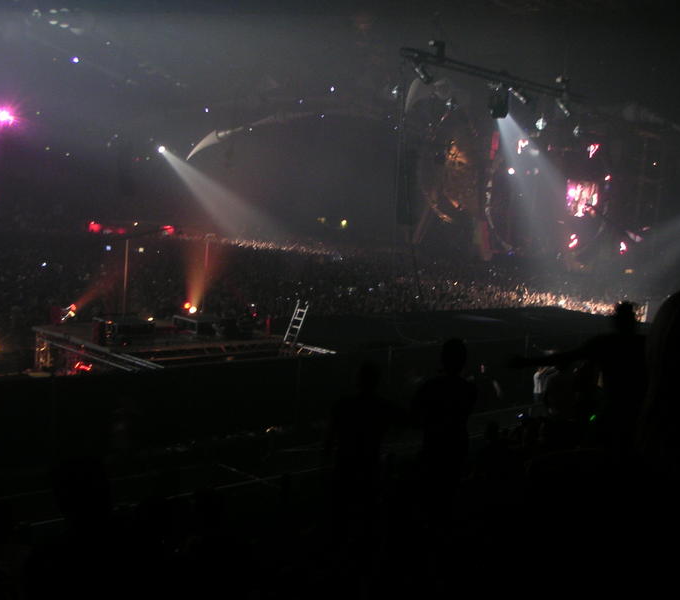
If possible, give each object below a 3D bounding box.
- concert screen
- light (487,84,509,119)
[{"bbox_3d":[17.120,-7.095,62.000,2.500,2.650,0.300,6,7,30],"label":"concert screen"},{"bbox_3d":[4.484,-5.651,25.000,0.600,0.920,0.600,7,7,37],"label":"light"}]

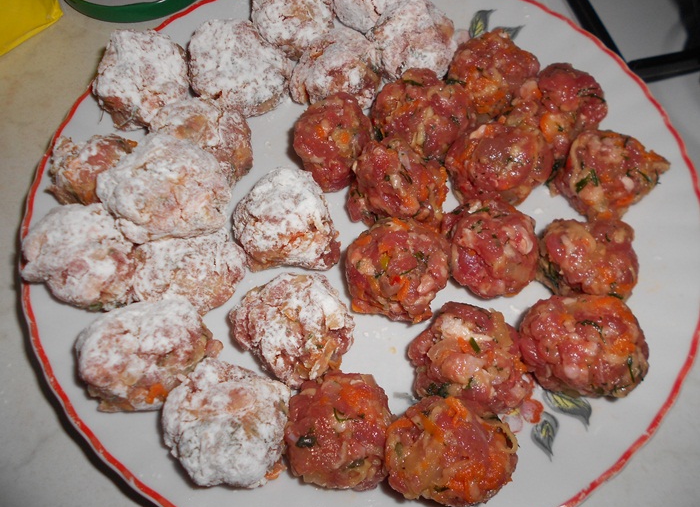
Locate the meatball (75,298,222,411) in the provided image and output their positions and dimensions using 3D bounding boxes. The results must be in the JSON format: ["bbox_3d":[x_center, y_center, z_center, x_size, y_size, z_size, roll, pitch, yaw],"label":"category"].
[{"bbox_3d":[-0.069,0.035,0.183,0.049,0.038,0.037,-22,65,-9],"label":"meatball"}]

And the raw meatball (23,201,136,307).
[{"bbox_3d":[-0.101,0.001,0.198,0.040,0.036,0.041,-4,63,0],"label":"raw meatball"}]

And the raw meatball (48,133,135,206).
[{"bbox_3d":[-0.106,-0.034,0.219,0.035,0.029,0.032,-4,63,0],"label":"raw meatball"}]

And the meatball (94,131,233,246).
[{"bbox_3d":[-0.069,-0.024,0.197,0.048,0.040,0.041,-3,64,0],"label":"meatball"}]

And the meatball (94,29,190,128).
[{"bbox_3d":[-0.093,-0.078,0.236,0.040,0.039,0.045,-4,63,0],"label":"meatball"}]

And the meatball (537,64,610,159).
[{"bbox_3d":[0.092,-0.061,0.229,0.037,0.038,0.045,-4,63,0],"label":"meatball"}]

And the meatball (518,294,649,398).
[{"bbox_3d":[0.080,0.032,0.181,0.042,0.034,0.036,-4,63,0],"label":"meatball"}]

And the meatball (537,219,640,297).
[{"bbox_3d":[0.087,0.002,0.194,0.035,0.031,0.034,-3,64,0],"label":"meatball"}]

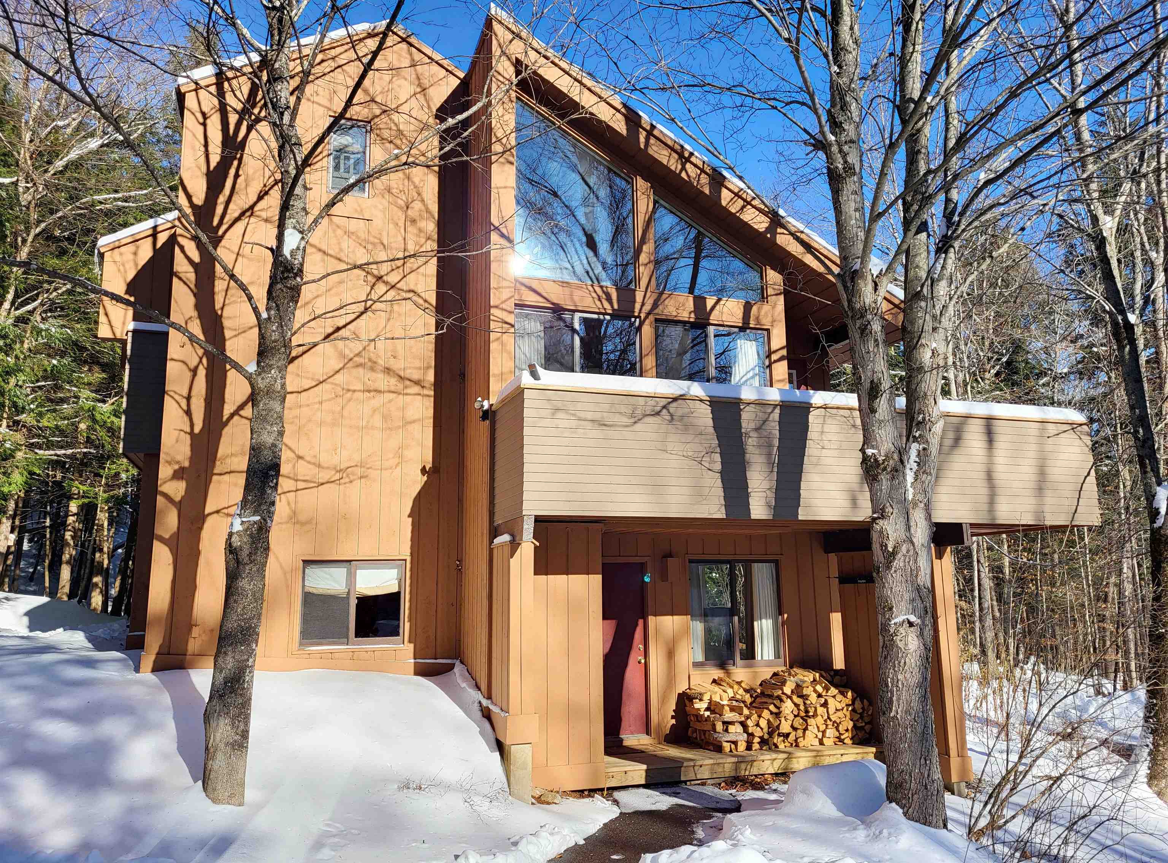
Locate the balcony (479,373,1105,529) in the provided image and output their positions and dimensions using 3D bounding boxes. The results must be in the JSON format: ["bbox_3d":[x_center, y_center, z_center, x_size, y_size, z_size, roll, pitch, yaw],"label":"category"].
[{"bbox_3d":[2.399,0.429,9.751,6.747,1.228,1.600,3,-10,-18],"label":"balcony"}]

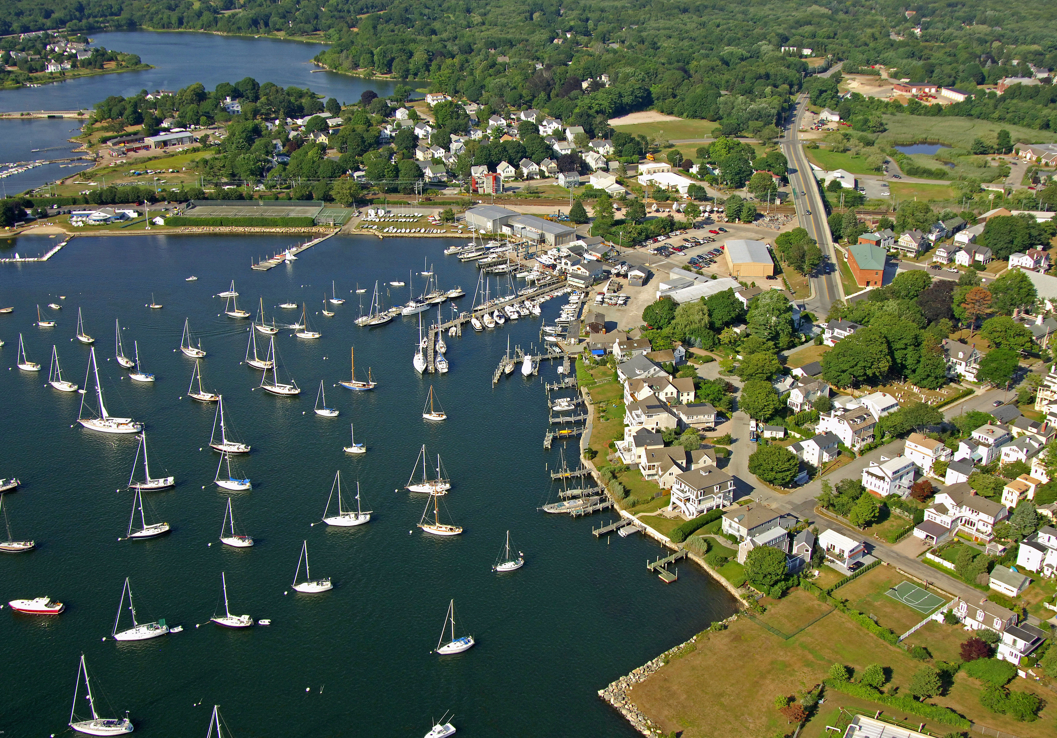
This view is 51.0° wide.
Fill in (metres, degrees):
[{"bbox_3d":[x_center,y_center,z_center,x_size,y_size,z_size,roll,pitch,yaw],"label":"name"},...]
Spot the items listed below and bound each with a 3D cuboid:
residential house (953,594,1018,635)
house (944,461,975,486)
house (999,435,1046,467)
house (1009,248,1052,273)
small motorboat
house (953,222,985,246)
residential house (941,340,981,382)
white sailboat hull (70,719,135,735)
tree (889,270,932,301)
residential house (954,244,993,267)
[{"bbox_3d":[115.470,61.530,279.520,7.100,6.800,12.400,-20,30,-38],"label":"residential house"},{"bbox_3d":[133.940,32.590,341.900,6.200,7.100,7.200,-20,30,-38],"label":"house"},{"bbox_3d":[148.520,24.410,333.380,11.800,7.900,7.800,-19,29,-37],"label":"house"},{"bbox_3d":[229.130,-49.770,506.790,14.000,9.200,11.800,-20,30,-39],"label":"house"},{"bbox_3d":[-121.110,57.970,272.920,13.300,2.800,3.500,1,22,3],"label":"small motorboat"},{"bbox_3d":[230.000,-69.080,575.390,8.200,8.200,21.500,21,31,40],"label":"house"},{"bbox_3d":[156.650,-3.870,399.610,9.800,10.600,15.800,-17,28,-36],"label":"residential house"},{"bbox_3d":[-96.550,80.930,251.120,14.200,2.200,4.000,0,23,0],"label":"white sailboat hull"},{"bbox_3d":[159.840,-34.350,464.300,17.230,13.990,17.230,0,23,0],"label":"tree"},{"bbox_3d":[212.541,-54.297,528.833,12.400,7.800,15.200,15,27,32],"label":"residential house"}]

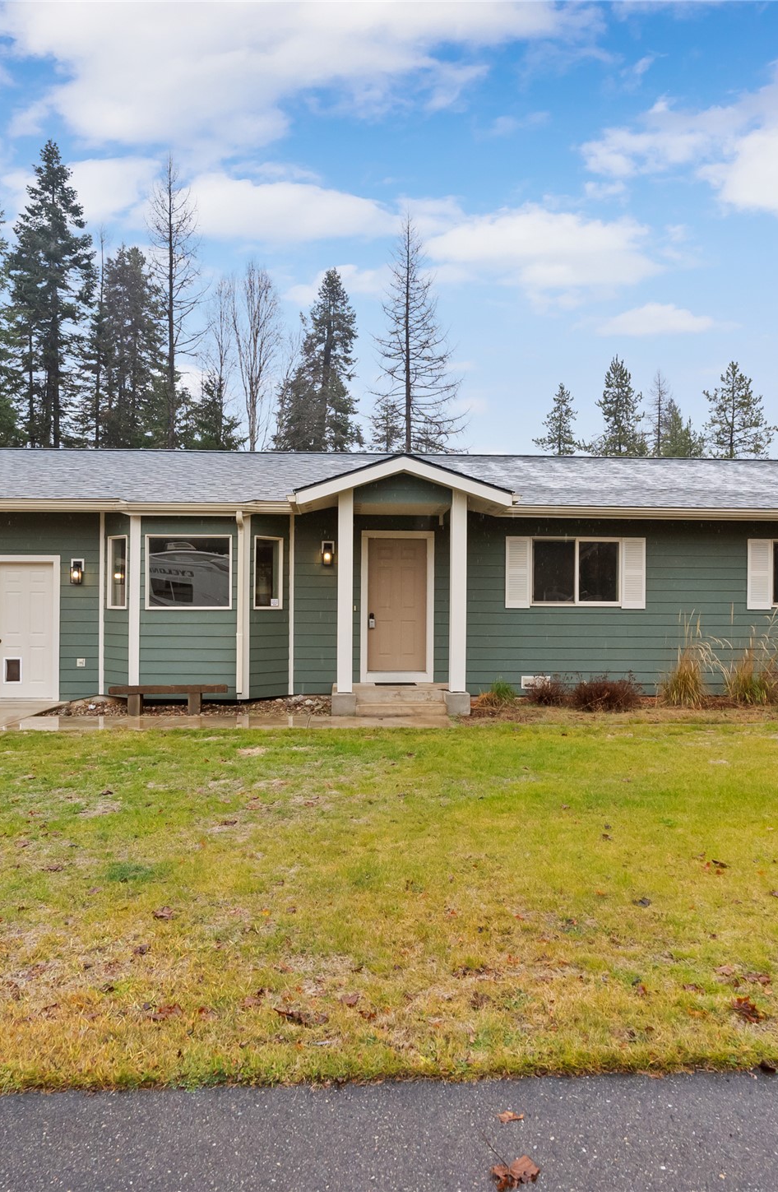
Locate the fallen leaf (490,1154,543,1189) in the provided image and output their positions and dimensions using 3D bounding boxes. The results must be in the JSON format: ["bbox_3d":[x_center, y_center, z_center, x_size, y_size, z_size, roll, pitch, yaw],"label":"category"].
[{"bbox_3d":[0.343,1.557,2.150,0.140,0.040,0.100,0,0,0],"label":"fallen leaf"}]

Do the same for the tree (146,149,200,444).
[{"bbox_3d":[-11.093,-10.308,39.976,3.200,23.800,3.200,0,0,0],"label":"tree"}]

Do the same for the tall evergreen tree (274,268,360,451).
[{"bbox_3d":[-3.674,-8.254,43.980,4.800,19.820,4.800,0,0,0],"label":"tall evergreen tree"}]

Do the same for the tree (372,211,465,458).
[{"bbox_3d":[1.031,-8.951,40.979,4.600,21.280,4.600,0,0,0],"label":"tree"}]

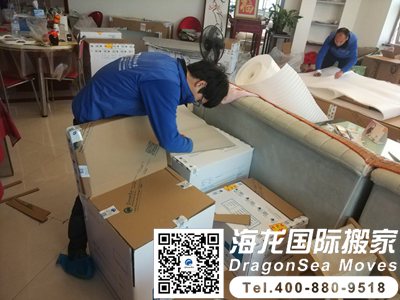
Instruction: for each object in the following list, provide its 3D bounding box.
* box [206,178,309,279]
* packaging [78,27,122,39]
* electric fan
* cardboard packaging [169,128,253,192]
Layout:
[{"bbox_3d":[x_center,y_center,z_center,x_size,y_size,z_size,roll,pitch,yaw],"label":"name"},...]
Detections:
[{"bbox_3d":[0.284,0.437,1.563,0.416,0.276,0.465,-16,33,-30],"label":"box"},{"bbox_3d":[-1.672,-1.965,4.531,0.650,0.105,0.580,-5,29,-16],"label":"packaging"},{"bbox_3d":[0.161,-0.868,3.205,0.400,1.146,0.420,-16,34,-33],"label":"electric fan"},{"bbox_3d":[-0.010,0.177,1.892,0.525,0.492,0.470,-17,35,-35],"label":"cardboard packaging"}]

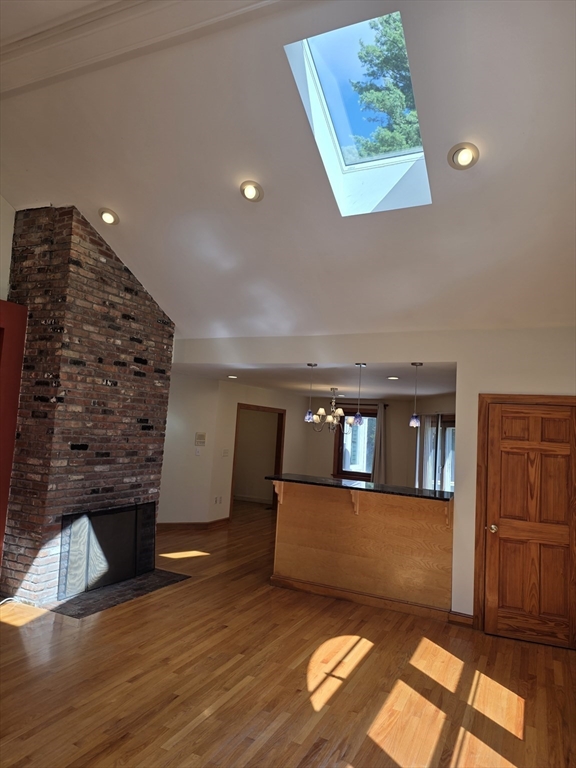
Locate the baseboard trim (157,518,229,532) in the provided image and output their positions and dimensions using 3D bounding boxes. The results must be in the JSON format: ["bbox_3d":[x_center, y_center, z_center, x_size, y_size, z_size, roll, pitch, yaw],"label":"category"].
[{"bbox_3d":[-1.511,2.364,8.573,1.380,0.110,0.220,8,-7,-41],"label":"baseboard trim"}]

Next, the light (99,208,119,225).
[{"bbox_3d":[-1.689,-1.593,4.832,0.205,0.050,0.205,1,-33,26],"label":"light"}]

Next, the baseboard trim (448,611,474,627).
[{"bbox_3d":[1.588,2.163,4.666,0.215,0.110,0.025,1,-6,26],"label":"baseboard trim"}]

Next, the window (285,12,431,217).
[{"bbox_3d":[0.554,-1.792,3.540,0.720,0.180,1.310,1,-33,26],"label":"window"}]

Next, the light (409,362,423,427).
[{"bbox_3d":[1.290,0.116,5.137,0.120,0.643,0.120,1,-6,26],"label":"light"}]

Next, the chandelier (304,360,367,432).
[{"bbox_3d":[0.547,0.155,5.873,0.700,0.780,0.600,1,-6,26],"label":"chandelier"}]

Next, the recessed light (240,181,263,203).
[{"bbox_3d":[-0.287,-1.575,4.164,0.205,0.050,0.205,12,-30,7],"label":"recessed light"}]

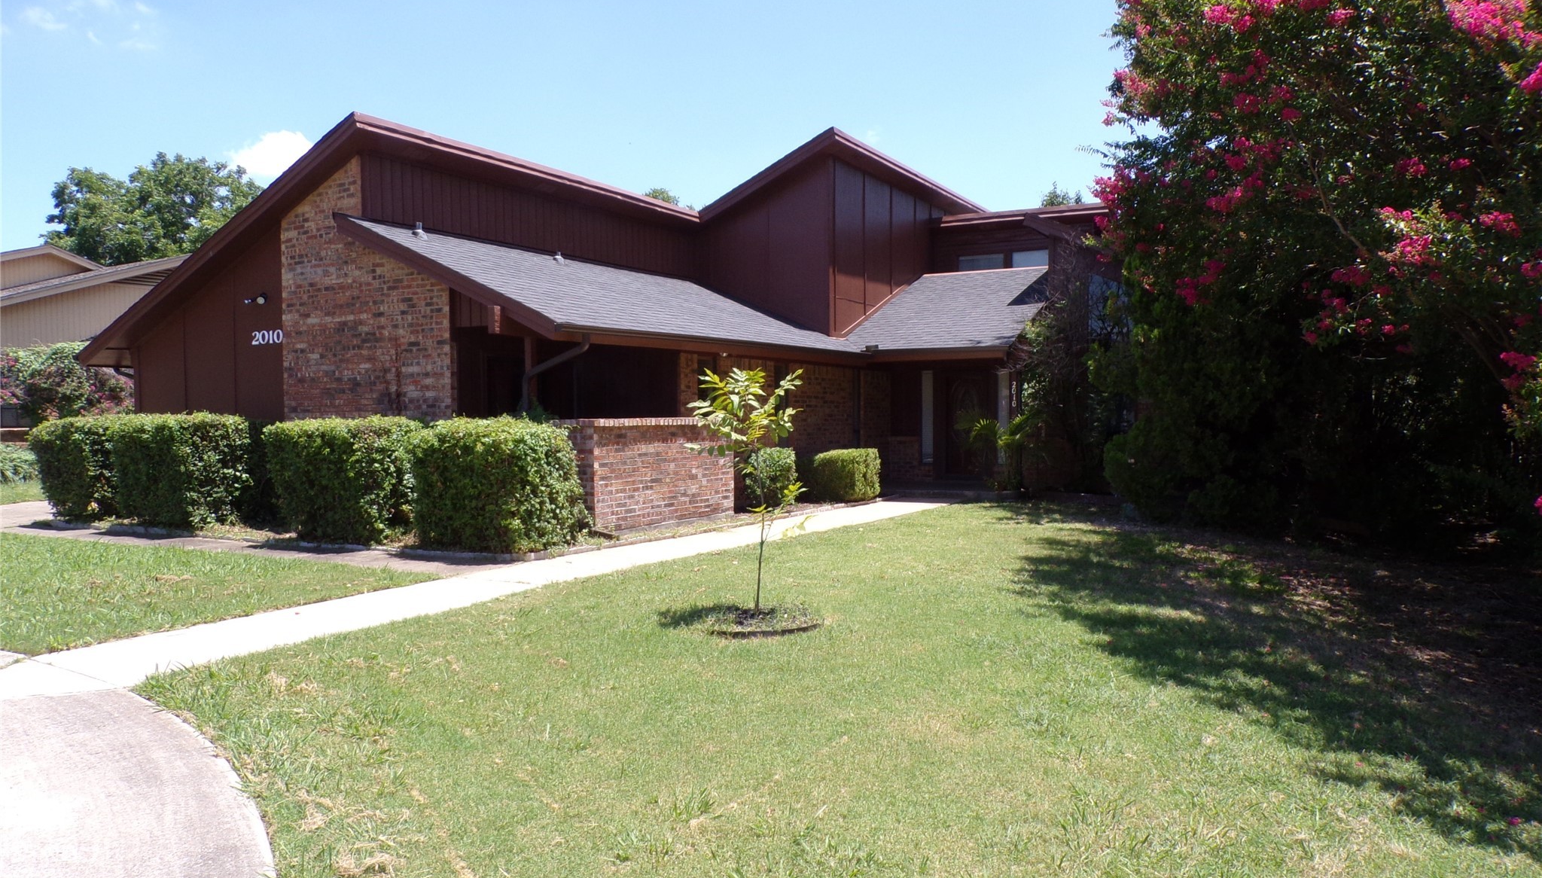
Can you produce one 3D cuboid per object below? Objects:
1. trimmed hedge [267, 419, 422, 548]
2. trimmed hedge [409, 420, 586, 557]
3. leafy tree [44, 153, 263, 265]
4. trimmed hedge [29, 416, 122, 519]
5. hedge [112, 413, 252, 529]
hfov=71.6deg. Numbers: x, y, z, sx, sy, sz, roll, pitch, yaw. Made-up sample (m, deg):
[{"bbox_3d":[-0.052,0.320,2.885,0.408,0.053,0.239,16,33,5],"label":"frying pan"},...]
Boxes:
[{"bbox_3d":[-5.161,0.439,13.142,1.780,1.465,1.000,0,2,29],"label":"trimmed hedge"},{"bbox_3d":[-3.115,0.458,12.112,1.500,1.425,1.150,0,2,29],"label":"trimmed hedge"},{"bbox_3d":[-19.482,-4.173,33.885,8.000,9.841,8.000,-1,2,-30],"label":"leafy tree"},{"bbox_3d":[-10.015,0.398,15.759,1.550,1.475,0.950,0,2,29],"label":"trimmed hedge"},{"bbox_3d":[-8.128,0.403,14.730,1.650,1.505,0.950,0,2,29],"label":"hedge"}]

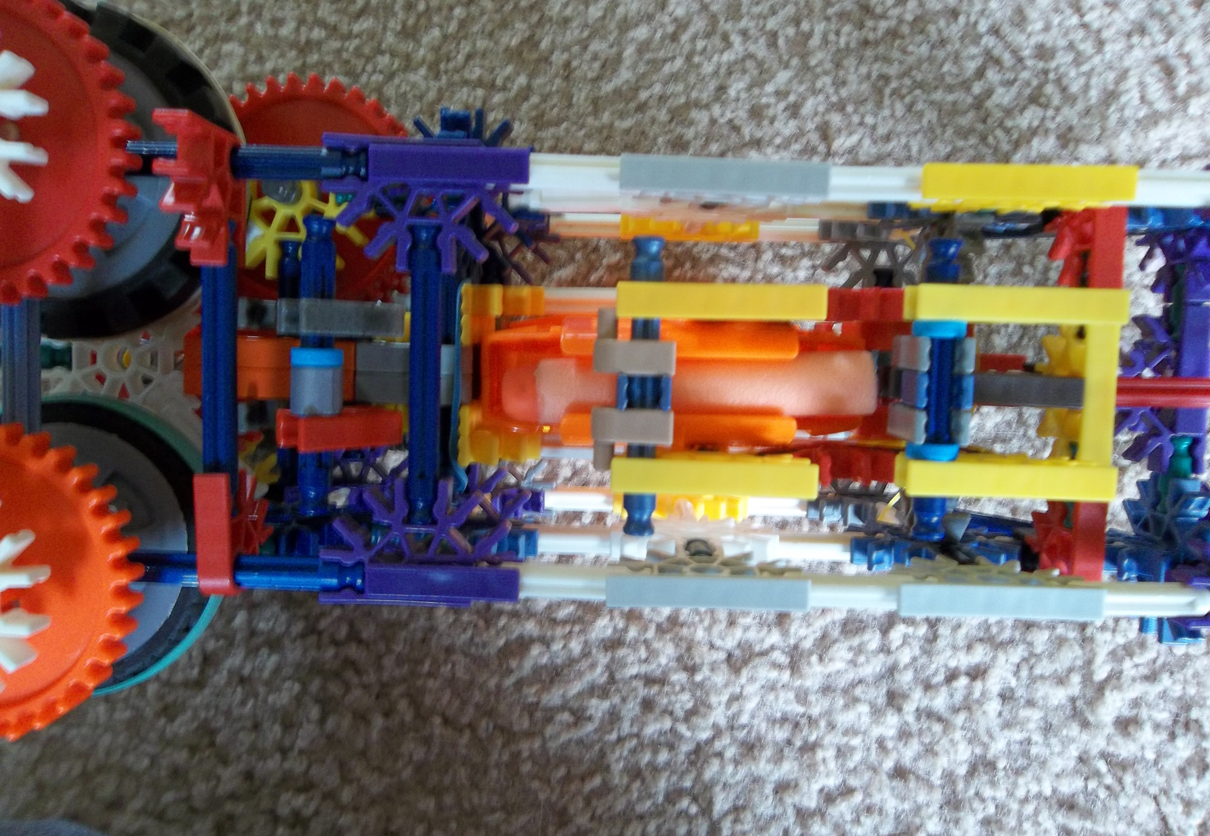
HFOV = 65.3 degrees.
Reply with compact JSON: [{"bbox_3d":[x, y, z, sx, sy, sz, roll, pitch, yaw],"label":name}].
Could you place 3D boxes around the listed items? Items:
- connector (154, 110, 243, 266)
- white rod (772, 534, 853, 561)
[{"bbox_3d":[-0.070,-0.039,0.165,0.006,0.022,0.024,2,95,1],"label":"connector"},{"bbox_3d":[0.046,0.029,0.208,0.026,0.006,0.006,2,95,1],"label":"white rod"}]

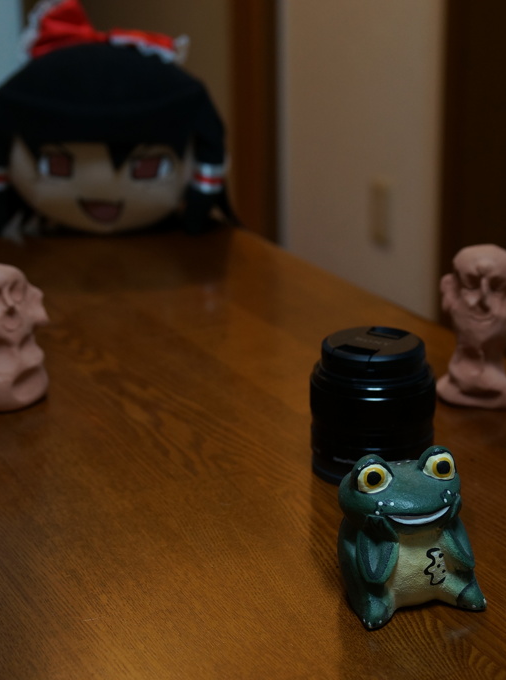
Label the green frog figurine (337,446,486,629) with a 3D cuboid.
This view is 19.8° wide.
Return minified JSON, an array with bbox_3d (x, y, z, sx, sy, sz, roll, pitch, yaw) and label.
[{"bbox_3d":[0.063,0.075,0.607,0.057,0.069,0.053,-6,20,-17],"label":"green frog figurine"}]

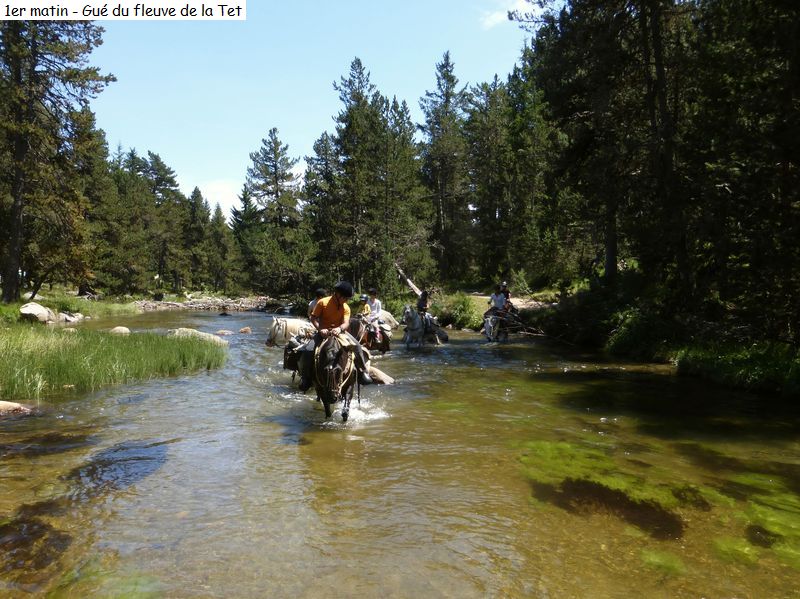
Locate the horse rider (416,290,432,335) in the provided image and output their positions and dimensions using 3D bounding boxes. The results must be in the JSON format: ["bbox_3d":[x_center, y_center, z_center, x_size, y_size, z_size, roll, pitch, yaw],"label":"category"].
[{"bbox_3d":[0.810,0.380,17.900,0.600,1.420,0.650,0,1,28],"label":"horse rider"}]

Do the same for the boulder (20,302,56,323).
[{"bbox_3d":[-20.200,0.760,31.000,1.800,1.120,1.400,0,1,-33],"label":"boulder"}]

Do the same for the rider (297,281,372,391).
[{"bbox_3d":[-0.930,0.480,7.900,0.880,1.480,0.750,0,1,-12],"label":"rider"}]

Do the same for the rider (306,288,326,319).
[{"bbox_3d":[-1.620,0.460,11.200,0.700,1.380,0.600,0,1,-22],"label":"rider"}]

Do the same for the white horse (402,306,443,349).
[{"bbox_3d":[0.790,0.970,17.900,0.620,1.580,2.100,0,1,28],"label":"white horse"}]

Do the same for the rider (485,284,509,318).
[{"bbox_3d":[3.350,0.170,19.200,0.750,1.350,0.650,0,1,18],"label":"rider"}]

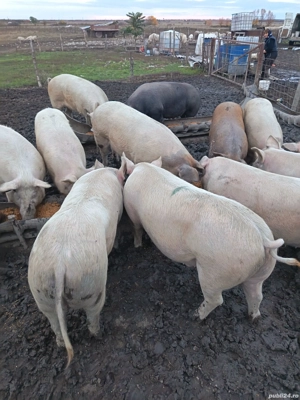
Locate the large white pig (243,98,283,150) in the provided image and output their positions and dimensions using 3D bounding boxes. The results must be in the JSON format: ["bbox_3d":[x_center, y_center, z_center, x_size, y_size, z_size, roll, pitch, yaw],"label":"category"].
[{"bbox_3d":[1.225,-0.624,3.154,0.420,0.750,1.366,7,34,11],"label":"large white pig"}]

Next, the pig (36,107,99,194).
[{"bbox_3d":[-0.880,-0.425,2.866,0.420,0.730,1.250,-12,35,-17],"label":"pig"}]

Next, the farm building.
[{"bbox_3d":[-5.646,-19.061,31.000,4.000,1.700,2.300,-3,33,-5],"label":"farm building"}]

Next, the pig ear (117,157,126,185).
[{"bbox_3d":[-0.226,-0.234,2.200,0.100,0.200,0.100,3,33,5],"label":"pig ear"}]

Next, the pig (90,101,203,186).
[{"bbox_3d":[-0.090,-0.554,3.020,1.359,0.780,0.420,21,38,28],"label":"pig"}]

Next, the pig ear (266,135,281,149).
[{"bbox_3d":[1.158,-0.549,2.600,0.080,0.140,0.130,-29,43,-36],"label":"pig ear"}]

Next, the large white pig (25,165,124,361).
[{"bbox_3d":[-0.353,0.187,1.898,0.410,0.760,1.383,2,33,3],"label":"large white pig"}]

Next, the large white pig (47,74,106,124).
[{"bbox_3d":[-1.255,-1.712,4.821,0.420,0.760,1.302,-22,39,-30],"label":"large white pig"}]

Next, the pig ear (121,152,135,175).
[{"bbox_3d":[-0.179,-0.290,2.200,0.120,0.170,0.090,-18,37,-25],"label":"pig ear"}]

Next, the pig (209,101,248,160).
[{"bbox_3d":[0.885,-0.582,3.109,0.420,0.730,1.366,5,33,7],"label":"pig"}]

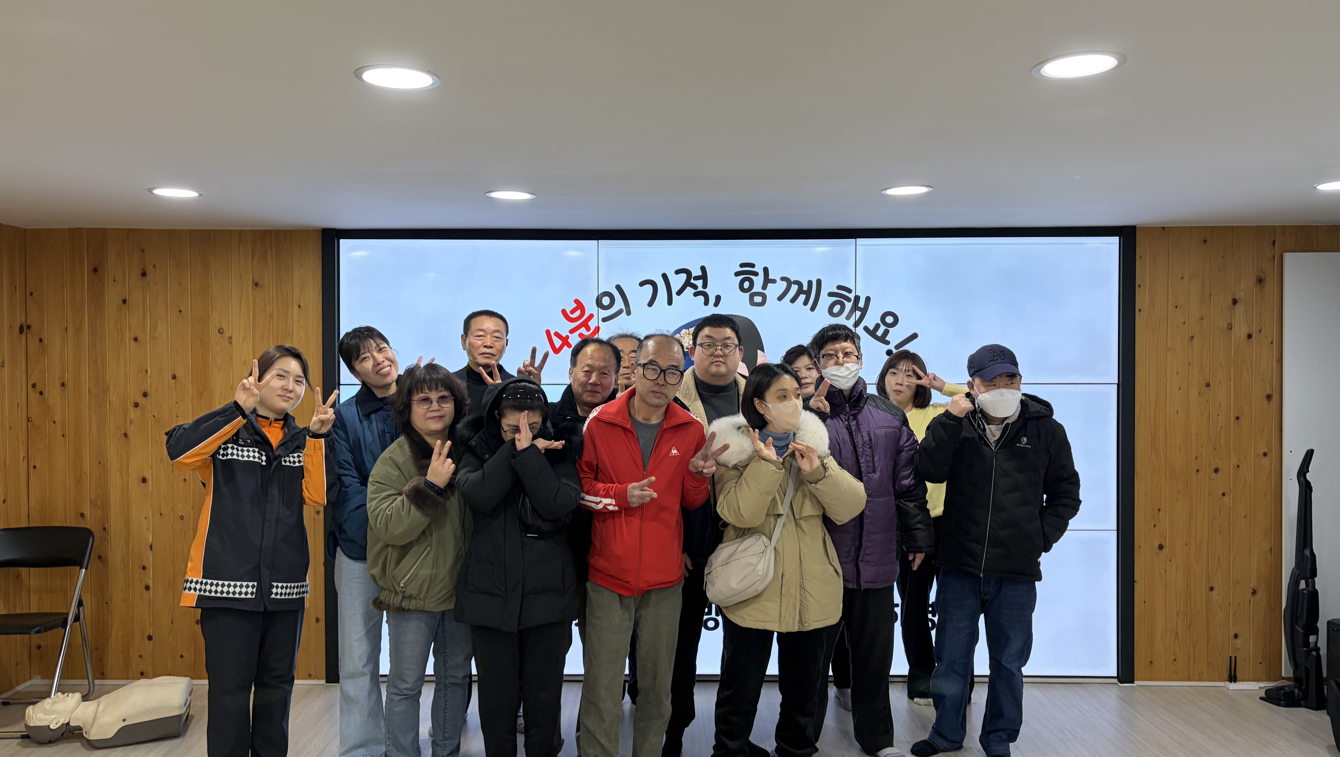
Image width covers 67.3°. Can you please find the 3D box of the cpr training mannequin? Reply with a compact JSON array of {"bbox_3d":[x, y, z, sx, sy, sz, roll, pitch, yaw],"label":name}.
[{"bbox_3d":[-2.277,1.344,4.106,0.600,0.197,0.365,-1,1,-24],"label":"cpr training mannequin"}]

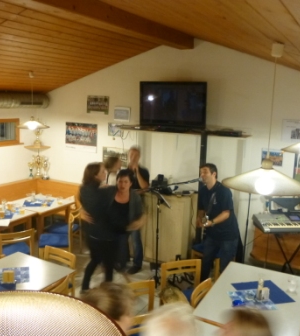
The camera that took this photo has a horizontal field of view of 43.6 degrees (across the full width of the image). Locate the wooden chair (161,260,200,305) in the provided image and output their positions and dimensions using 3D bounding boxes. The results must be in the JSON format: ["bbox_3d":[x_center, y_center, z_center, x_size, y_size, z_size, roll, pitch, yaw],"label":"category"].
[{"bbox_3d":[0.397,1.405,3.716,0.450,0.810,0.490,-2,10,-19],"label":"wooden chair"}]

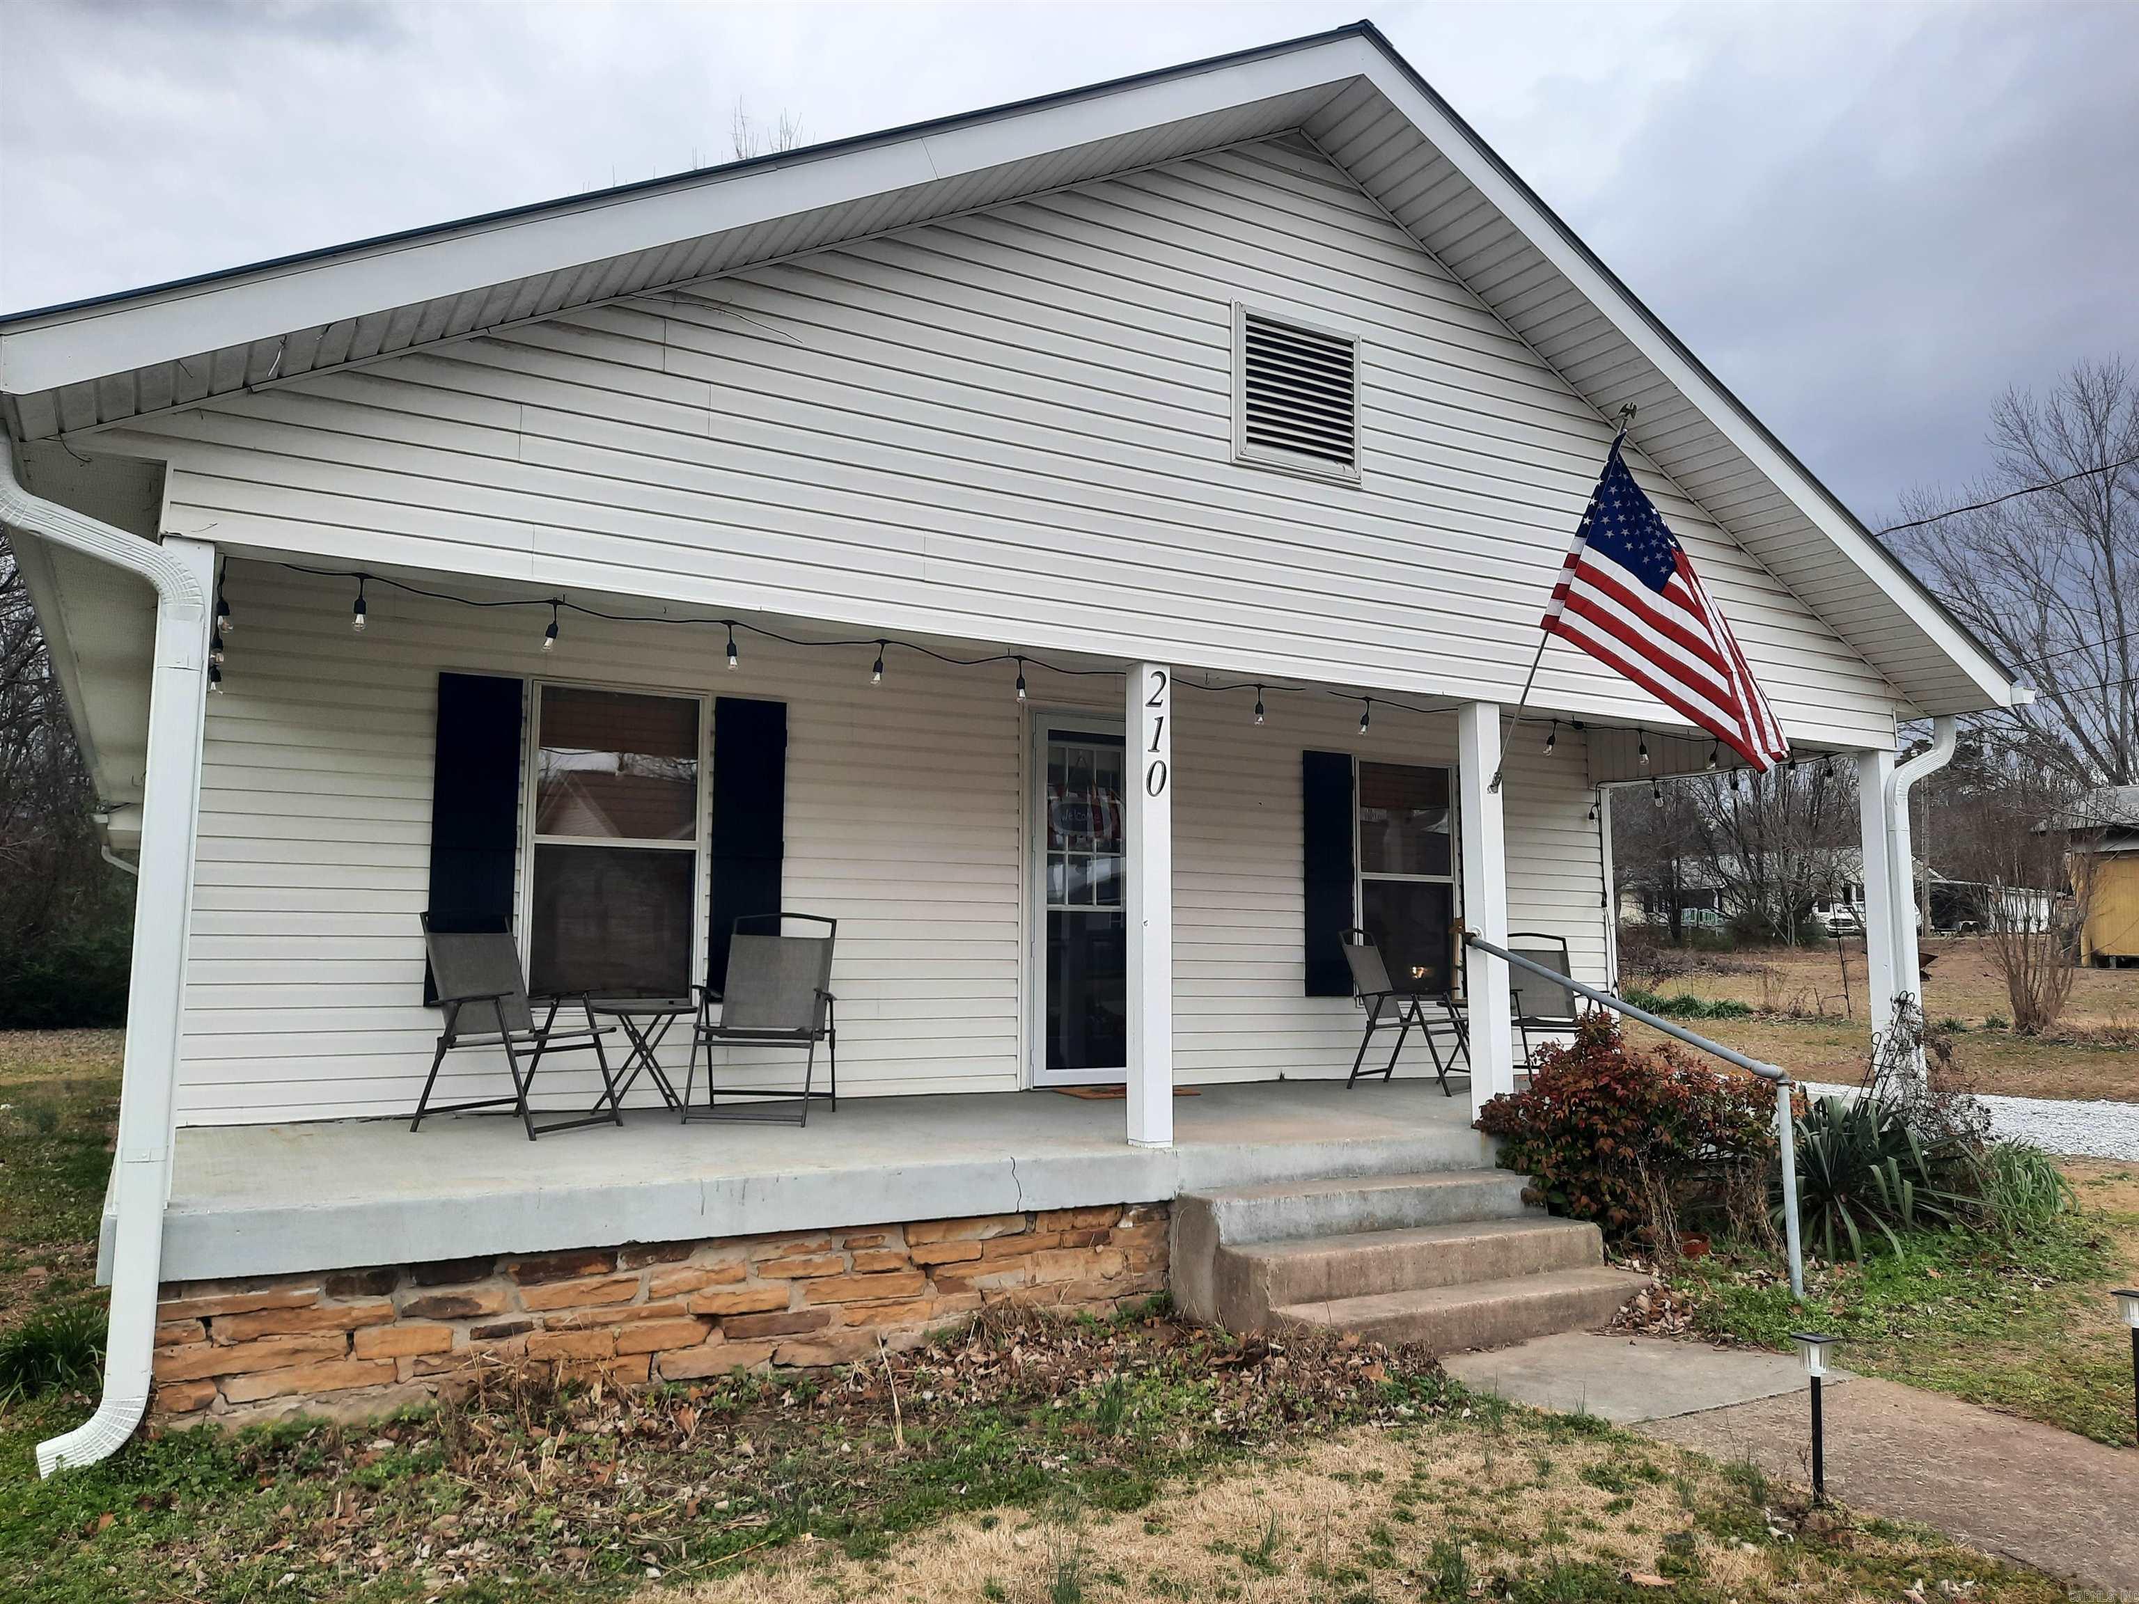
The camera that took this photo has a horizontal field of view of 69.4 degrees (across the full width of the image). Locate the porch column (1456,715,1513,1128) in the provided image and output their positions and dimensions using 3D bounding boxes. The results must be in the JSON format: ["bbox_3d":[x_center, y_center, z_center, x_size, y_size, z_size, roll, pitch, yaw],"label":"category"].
[{"bbox_3d":[1.943,0.510,7.229,0.140,1.955,0.135,4,-7,-30],"label":"porch column"}]

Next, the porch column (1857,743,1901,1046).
[{"bbox_3d":[4.651,0.688,8.804,0.145,1.960,0.135,4,-7,-30],"label":"porch column"}]

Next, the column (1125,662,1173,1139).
[{"bbox_3d":[0.327,0.414,6.329,0.130,1.960,0.130,4,-7,-30],"label":"column"}]

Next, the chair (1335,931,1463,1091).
[{"bbox_3d":[1.960,1.183,8.854,0.660,0.910,0.570,-4,-8,33],"label":"chair"}]

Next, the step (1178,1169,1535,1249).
[{"bbox_3d":[1.169,1.627,6.251,1.620,0.151,0.350,4,-7,-30],"label":"step"}]

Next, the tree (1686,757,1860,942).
[{"bbox_3d":[28.802,1.423,63.499,7.000,9.000,7.000,-3,-7,24],"label":"tree"}]

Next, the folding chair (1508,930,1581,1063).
[{"bbox_3d":[2.913,1.241,9.342,0.570,0.910,0.660,1,-6,-6],"label":"folding chair"}]

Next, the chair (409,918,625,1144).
[{"bbox_3d":[-2.310,0.910,6.508,0.660,0.910,0.570,-3,-7,23],"label":"chair"}]

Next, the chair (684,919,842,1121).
[{"bbox_3d":[-1.379,0.970,7.024,0.570,0.910,0.660,0,-6,4],"label":"chair"}]

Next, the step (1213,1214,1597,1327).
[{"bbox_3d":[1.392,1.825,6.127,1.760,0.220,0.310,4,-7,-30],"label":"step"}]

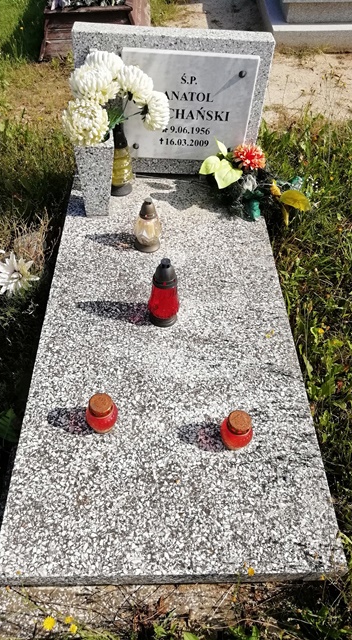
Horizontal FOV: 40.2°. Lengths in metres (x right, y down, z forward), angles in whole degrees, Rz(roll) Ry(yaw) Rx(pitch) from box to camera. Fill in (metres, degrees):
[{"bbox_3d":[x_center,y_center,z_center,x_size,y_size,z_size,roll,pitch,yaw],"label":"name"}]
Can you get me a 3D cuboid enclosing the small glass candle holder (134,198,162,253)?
[{"bbox_3d":[-0.096,-0.337,1.670,0.096,0.195,0.096,1,49,-3],"label":"small glass candle holder"}]

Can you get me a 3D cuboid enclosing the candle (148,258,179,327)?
[{"bbox_3d":[-0.030,-0.088,1.427,0.091,0.240,0.091,1,49,-3],"label":"candle"}]

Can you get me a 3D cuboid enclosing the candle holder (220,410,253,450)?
[{"bbox_3d":[0.155,0.275,1.206,0.083,0.101,0.083,1,49,-3],"label":"candle holder"}]

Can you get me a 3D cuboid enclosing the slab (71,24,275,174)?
[{"bbox_3d":[-0.018,-0.825,1.877,0.706,0.529,0.093,1,49,-3],"label":"slab"}]

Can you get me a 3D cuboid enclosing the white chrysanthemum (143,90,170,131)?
[{"bbox_3d":[-0.065,-0.699,1.603,0.088,0.133,0.133,-7,49,1],"label":"white chrysanthemum"}]

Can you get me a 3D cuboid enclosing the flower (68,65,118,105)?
[{"bbox_3d":[-0.252,-0.720,1.469,0.145,0.135,0.105,16,27,9],"label":"flower"}]

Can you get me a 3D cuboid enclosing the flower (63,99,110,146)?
[{"bbox_3d":[-0.299,-0.650,1.591,0.148,0.148,0.105,9,11,4],"label":"flower"}]

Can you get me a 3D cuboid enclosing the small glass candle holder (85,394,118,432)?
[{"bbox_3d":[-0.187,0.238,1.218,0.083,0.104,0.083,1,49,-3],"label":"small glass candle holder"}]

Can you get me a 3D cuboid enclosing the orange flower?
[{"bbox_3d":[0.264,-0.585,1.729,0.115,0.080,0.090,11,88,5],"label":"orange flower"}]

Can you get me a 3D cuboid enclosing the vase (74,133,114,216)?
[{"bbox_3d":[-0.285,-0.522,1.744,0.130,0.294,0.129,1,49,-3],"label":"vase"}]

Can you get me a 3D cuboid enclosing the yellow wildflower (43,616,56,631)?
[{"bbox_3d":[-0.270,0.646,1.026,0.027,0.014,0.027,1,49,-3],"label":"yellow wildflower"}]

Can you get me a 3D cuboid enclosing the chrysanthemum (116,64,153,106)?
[{"bbox_3d":[-0.134,-0.759,1.556,0.132,0.090,0.132,28,34,-40],"label":"chrysanthemum"}]

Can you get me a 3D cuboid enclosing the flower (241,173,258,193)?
[{"bbox_3d":[0.278,-0.521,1.820,0.058,0.065,0.055,1,12,-3],"label":"flower"}]

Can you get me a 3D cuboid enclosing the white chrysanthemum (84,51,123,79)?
[{"bbox_3d":[-0.230,-0.807,1.555,0.134,0.110,0.110,1,8,-3],"label":"white chrysanthemum"}]

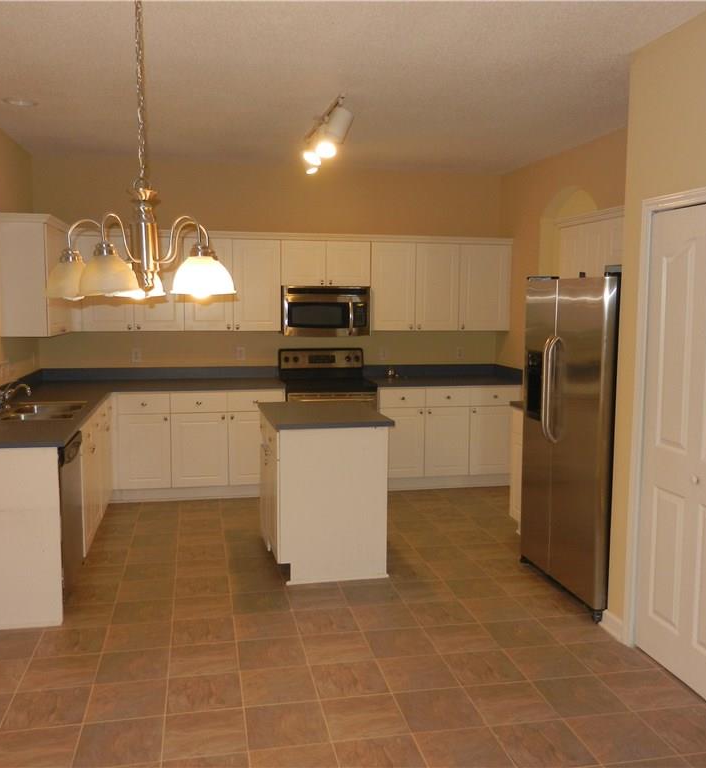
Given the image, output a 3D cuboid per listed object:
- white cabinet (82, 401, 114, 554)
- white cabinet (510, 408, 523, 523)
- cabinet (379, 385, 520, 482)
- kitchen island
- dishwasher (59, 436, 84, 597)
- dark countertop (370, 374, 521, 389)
[{"bbox_3d":[-1.994,0.586,4.912,0.610,0.836,1.590,-1,6,-12],"label":"white cabinet"},{"bbox_3d":[1.448,0.624,4.887,0.607,0.898,0.617,-1,6,-12],"label":"white cabinet"},{"bbox_3d":[0.781,0.423,6.601,1.255,0.836,0.600,-1,6,-12],"label":"cabinet"},{"bbox_3d":[-0.198,0.631,4.618,0.680,0.914,0.965,-1,6,-12],"label":"kitchen island"},{"bbox_3d":[-1.754,0.710,3.845,0.600,0.840,0.610,-1,6,-12],"label":"dishwasher"},{"bbox_3d":[0.785,-0.007,6.535,1.260,0.042,0.640,-1,6,-12],"label":"dark countertop"}]

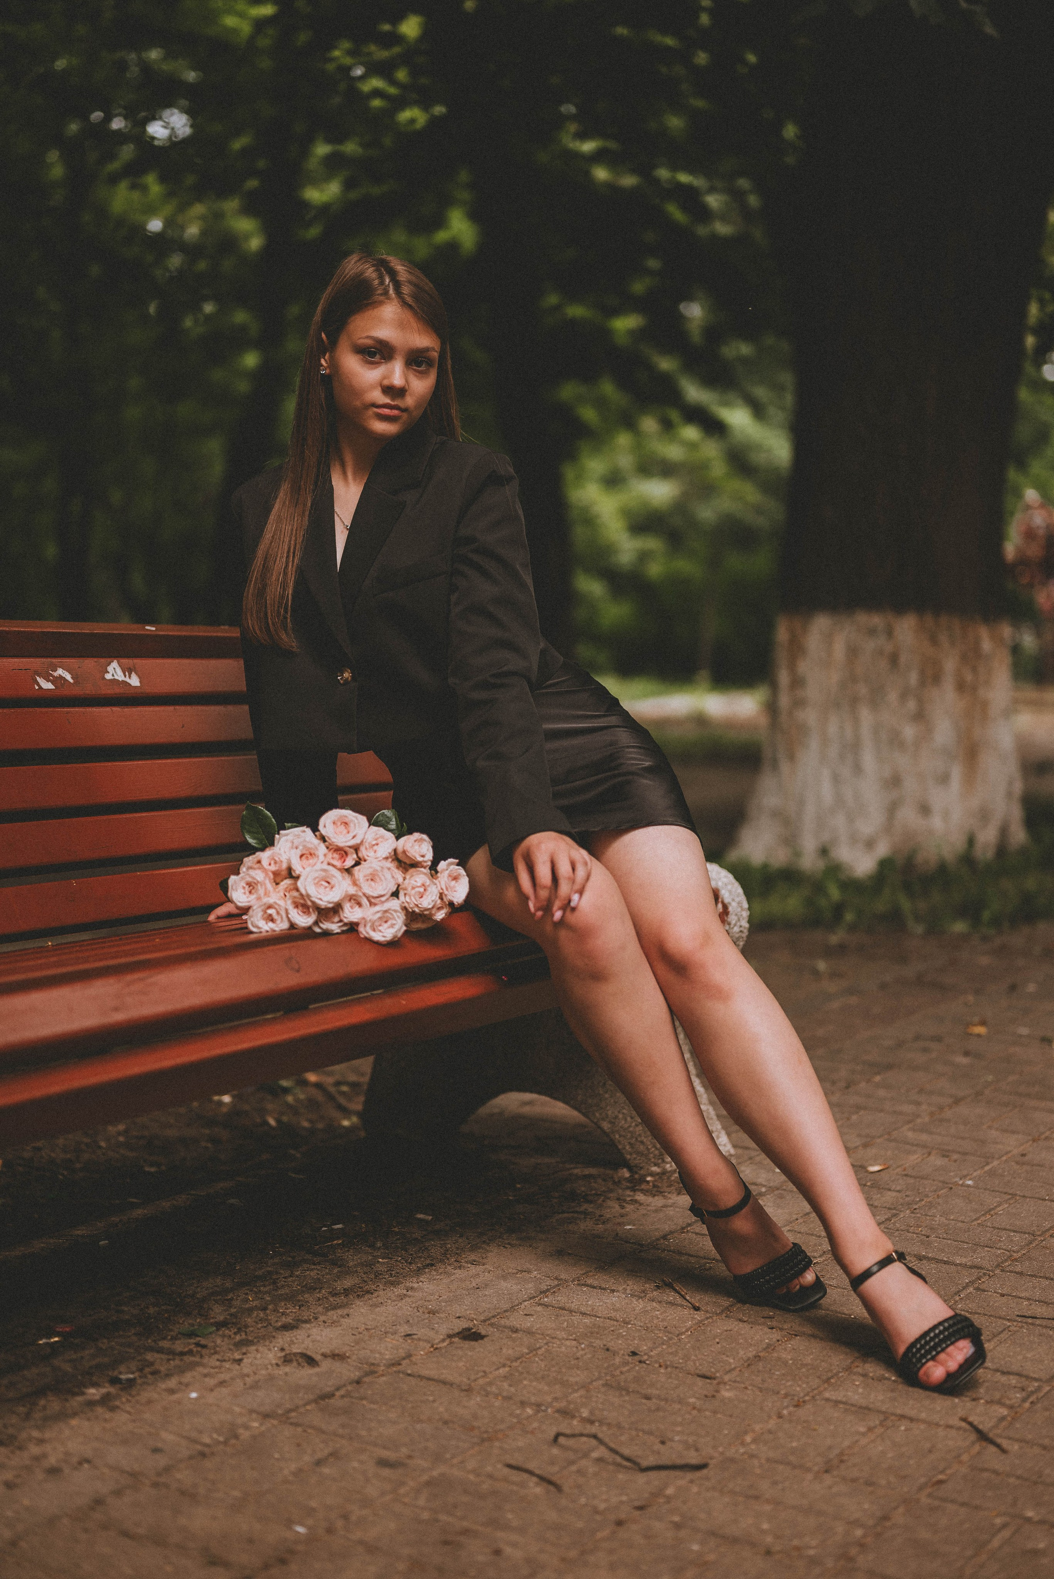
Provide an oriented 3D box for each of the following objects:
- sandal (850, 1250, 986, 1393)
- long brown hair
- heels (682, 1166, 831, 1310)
[{"bbox_3d":[0.430,0.565,2.400,0.088,0.135,0.205,-12,7,-15],"label":"sandal"},{"bbox_3d":[-0.212,-0.415,2.700,0.210,0.480,0.220,5,3,-18],"label":"long brown hair"},{"bbox_3d":[0.273,0.537,2.640,0.088,0.137,0.205,-11,8,-20],"label":"heels"}]

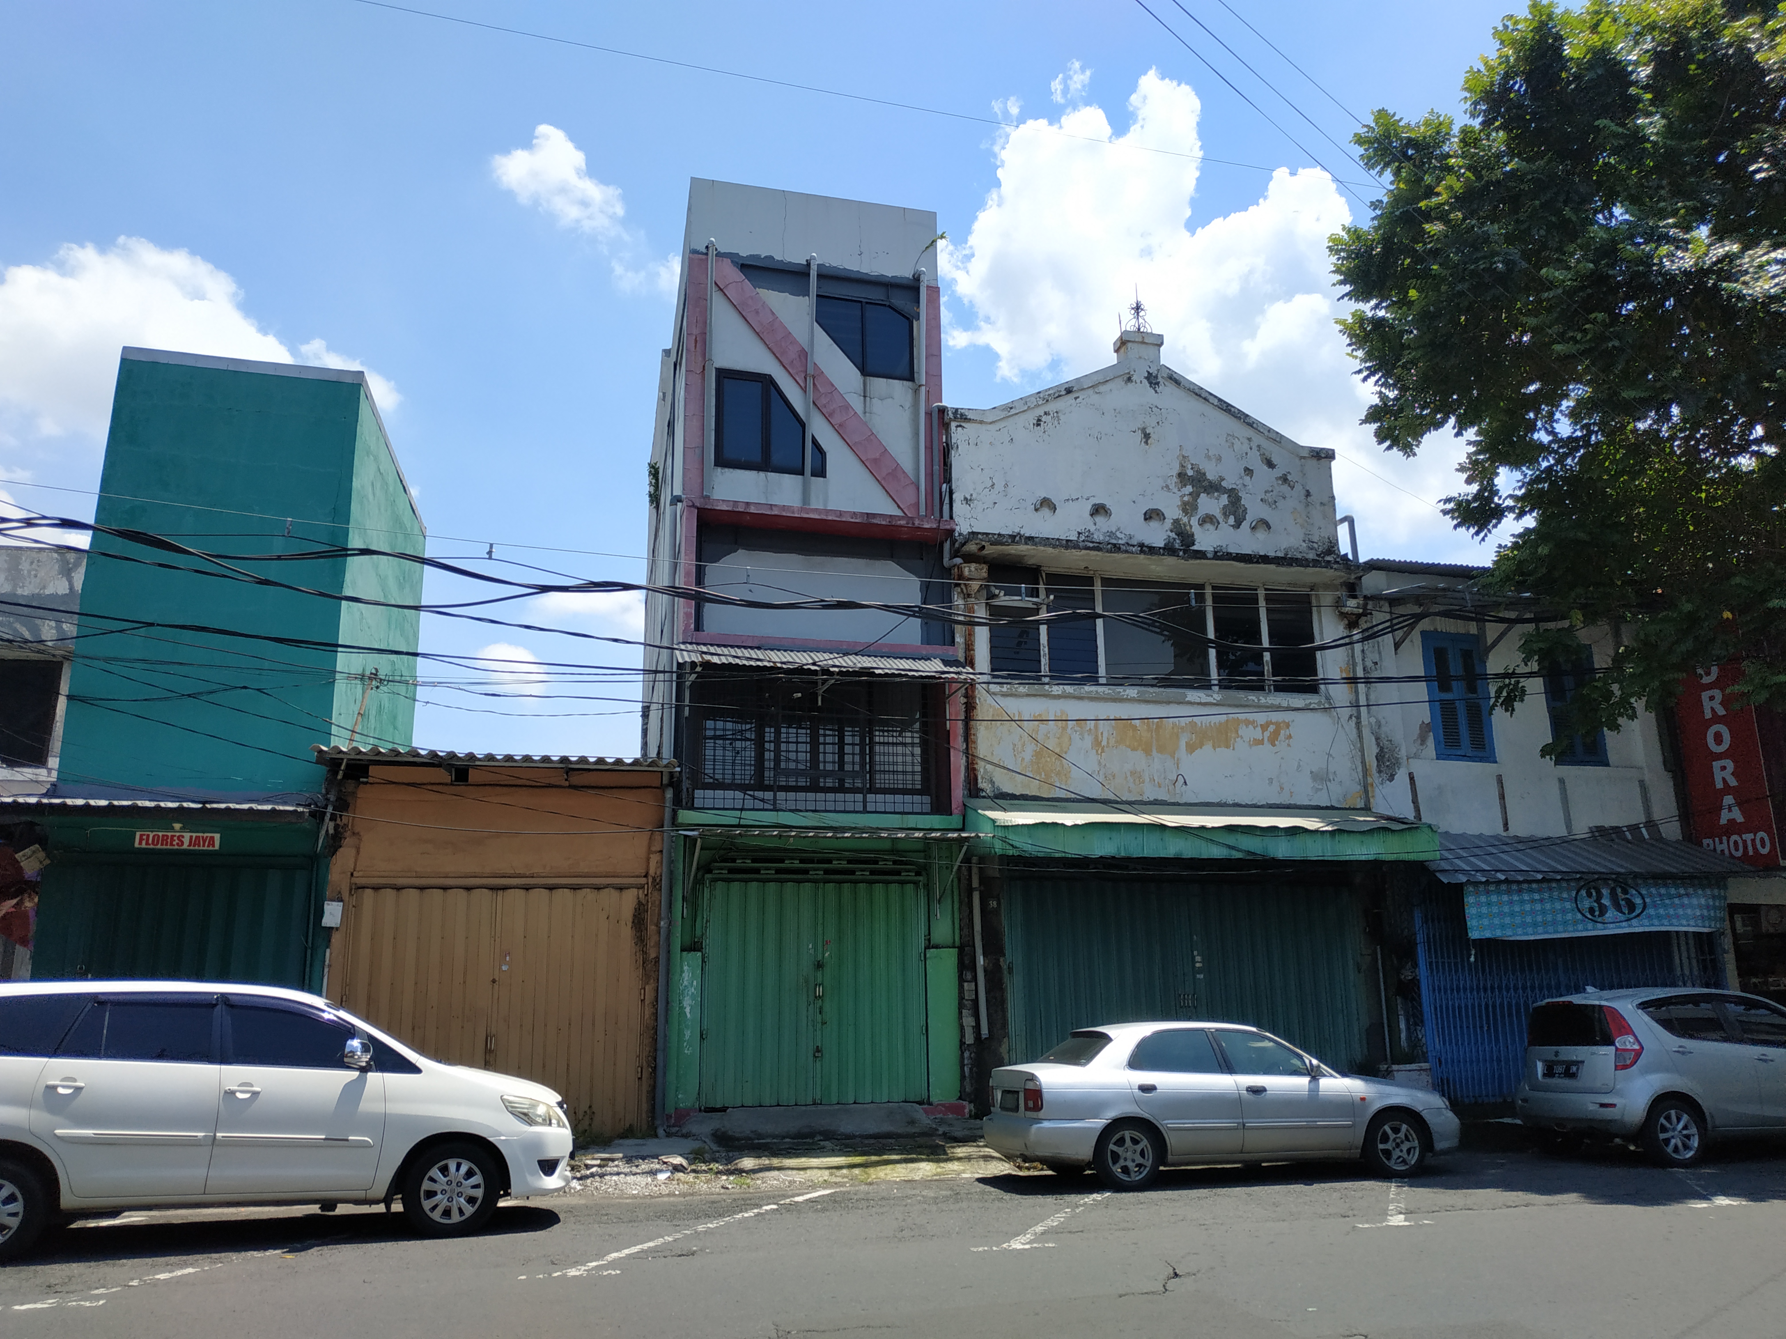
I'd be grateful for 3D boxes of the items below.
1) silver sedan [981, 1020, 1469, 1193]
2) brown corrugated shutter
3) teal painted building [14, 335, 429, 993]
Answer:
[{"bbox_3d":[3.040,3.947,11.549,4.200,1.385,1.690,2,-14,-10],"label":"silver sedan"},{"bbox_3d":[-4.442,3.769,13.785,3.296,2.807,0.122,3,-14,-13],"label":"brown corrugated shutter"},{"bbox_3d":[-8.330,1.319,16.523,2.715,8.920,6.123,3,-14,-13],"label":"teal painted building"}]

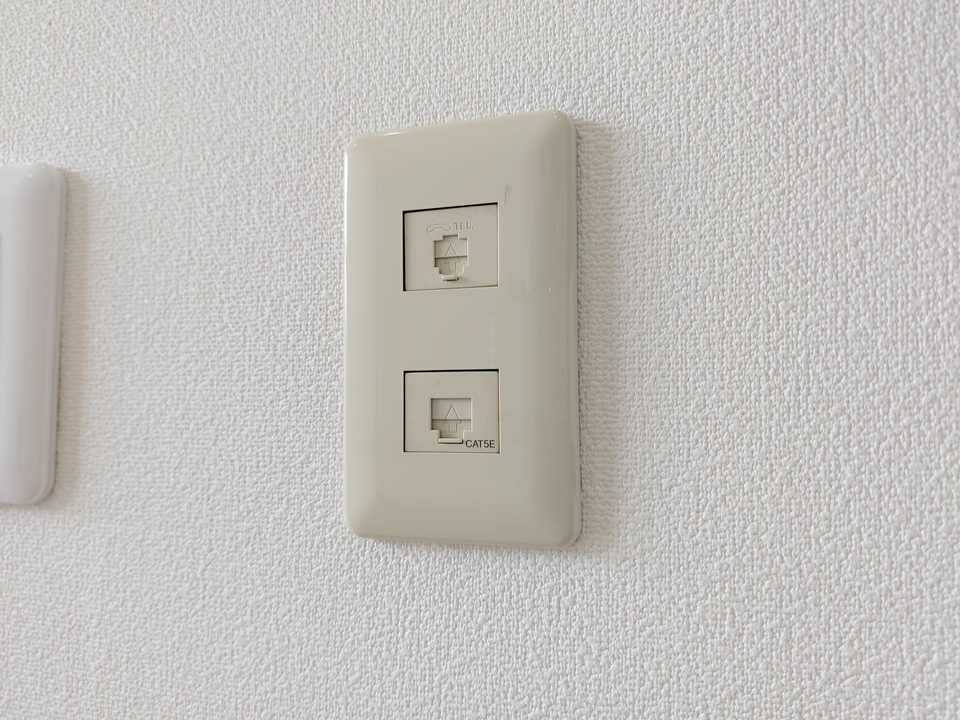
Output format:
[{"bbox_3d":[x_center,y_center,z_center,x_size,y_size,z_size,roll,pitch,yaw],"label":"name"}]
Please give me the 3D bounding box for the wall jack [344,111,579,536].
[{"bbox_3d":[-0.008,-0.009,0.188,0.070,0.120,0.009,-1,-3,17],"label":"wall jack"}]

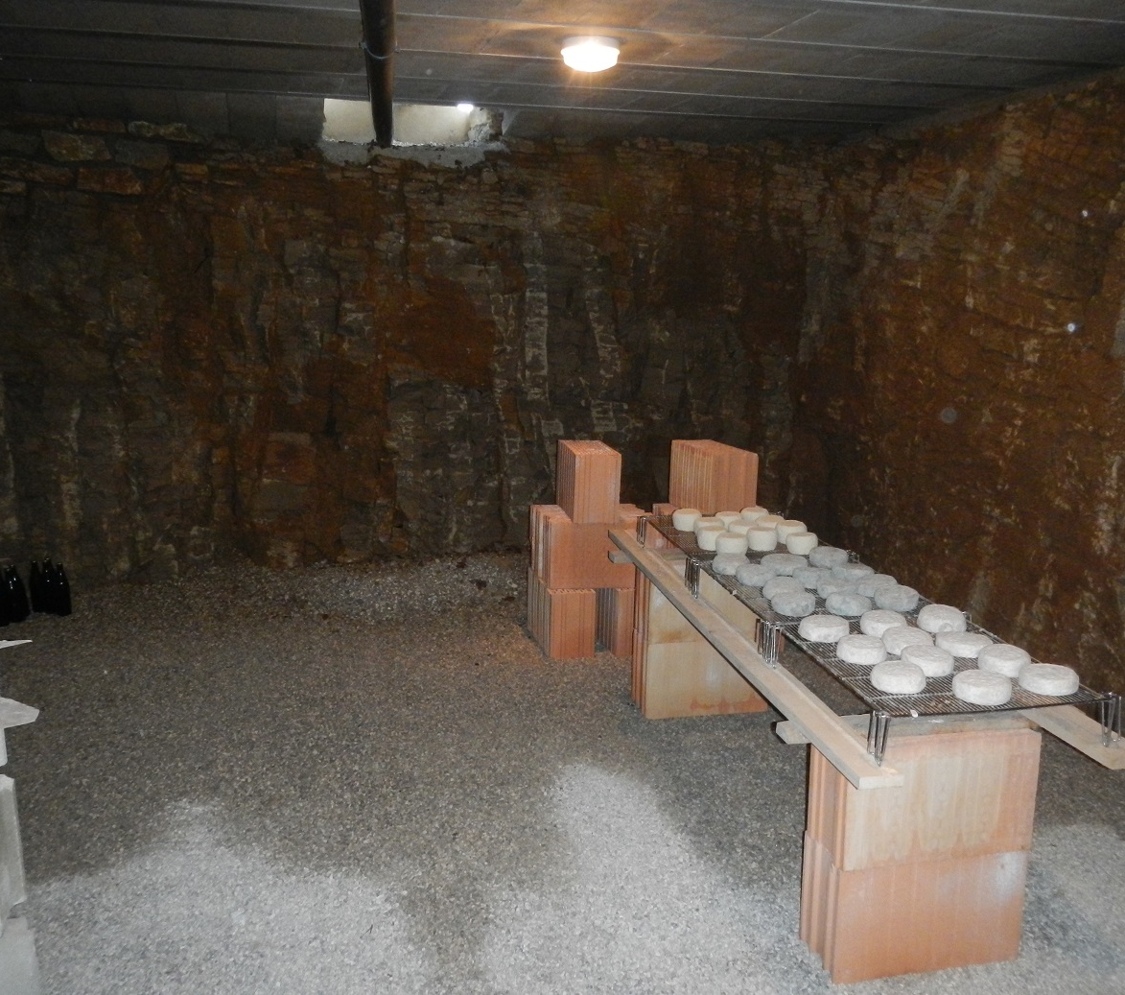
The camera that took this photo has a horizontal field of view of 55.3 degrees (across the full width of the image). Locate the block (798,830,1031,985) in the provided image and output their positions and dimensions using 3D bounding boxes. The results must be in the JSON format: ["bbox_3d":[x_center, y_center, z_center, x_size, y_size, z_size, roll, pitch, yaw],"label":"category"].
[{"bbox_3d":[0.874,0.998,2.698,0.500,0.300,0.198,-2,12,-12],"label":"block"}]

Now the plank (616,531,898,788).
[{"bbox_3d":[0.446,0.368,3.296,0.095,0.025,2.246,-1,11,-11],"label":"plank"}]

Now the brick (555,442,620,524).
[{"bbox_3d":[0.115,-0.078,4.939,0.205,0.302,0.465,-1,11,-10],"label":"brick"}]

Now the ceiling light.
[{"bbox_3d":[0.108,-1.683,4.096,0.226,0.100,0.226,1,11,0],"label":"ceiling light"}]

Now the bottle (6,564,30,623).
[{"bbox_3d":[-2.692,0.467,5.293,0.085,0.280,0.085,1,11,0],"label":"bottle"}]

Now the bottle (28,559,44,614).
[{"bbox_3d":[-2.659,0.444,5.425,0.078,0.275,0.078,1,11,0],"label":"bottle"}]

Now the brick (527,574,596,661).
[{"bbox_3d":[-0.011,0.526,5.024,0.200,0.304,0.490,-2,12,-14],"label":"brick"}]

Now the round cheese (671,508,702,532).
[{"bbox_3d":[0.455,0.079,3.912,0.109,0.064,0.109,1,11,0],"label":"round cheese"}]

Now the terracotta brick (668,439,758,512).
[{"bbox_3d":[0.676,-0.077,4.899,0.205,0.302,0.465,-3,12,-18],"label":"terracotta brick"}]

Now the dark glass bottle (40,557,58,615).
[{"bbox_3d":[-2.599,0.444,5.426,0.083,0.288,0.083,1,12,0],"label":"dark glass bottle"}]

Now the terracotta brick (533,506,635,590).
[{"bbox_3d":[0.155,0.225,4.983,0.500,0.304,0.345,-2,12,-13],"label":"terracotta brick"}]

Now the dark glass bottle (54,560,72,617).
[{"bbox_3d":[-2.519,0.451,5.395,0.083,0.288,0.083,1,12,0],"label":"dark glass bottle"}]

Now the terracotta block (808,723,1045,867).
[{"bbox_3d":[0.894,0.712,2.665,0.500,0.304,0.200,-2,12,-13],"label":"terracotta block"}]

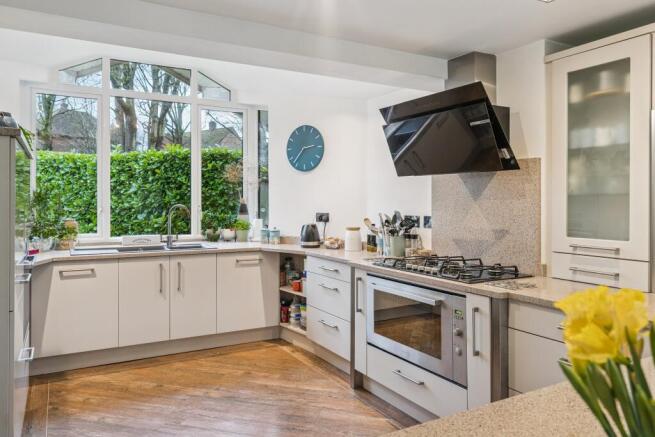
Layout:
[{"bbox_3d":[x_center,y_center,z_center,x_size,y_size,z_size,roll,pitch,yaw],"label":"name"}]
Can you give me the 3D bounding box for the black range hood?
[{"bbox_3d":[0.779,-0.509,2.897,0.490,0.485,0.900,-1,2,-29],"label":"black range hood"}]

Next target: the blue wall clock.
[{"bbox_3d":[-0.216,-0.690,4.500,0.455,0.455,0.045,1,1,34],"label":"blue wall clock"}]

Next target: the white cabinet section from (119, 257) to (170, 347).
[{"bbox_3d":[-1.654,0.678,4.023,0.397,0.720,0.570,-1,2,-29],"label":"white cabinet section"}]

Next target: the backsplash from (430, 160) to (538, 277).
[{"bbox_3d":[1.015,-0.021,3.045,0.025,0.683,0.920,-1,2,-29],"label":"backsplash"}]

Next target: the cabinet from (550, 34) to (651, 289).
[{"bbox_3d":[1.526,-0.264,2.385,0.360,1.200,0.492,-1,2,-29],"label":"cabinet"}]

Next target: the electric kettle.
[{"bbox_3d":[-0.160,0.162,4.398,0.190,0.235,0.165,0,1,31],"label":"electric kettle"}]

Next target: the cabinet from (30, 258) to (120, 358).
[{"bbox_3d":[-2.090,0.687,3.800,0.600,0.715,0.570,-1,1,-28],"label":"cabinet"}]

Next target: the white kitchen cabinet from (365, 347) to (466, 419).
[{"bbox_3d":[0.723,0.982,2.854,0.520,0.220,0.900,-1,2,-29],"label":"white kitchen cabinet"}]

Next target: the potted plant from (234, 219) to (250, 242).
[{"bbox_3d":[-0.934,0.135,5.016,0.170,0.265,0.170,-1,1,-28],"label":"potted plant"}]

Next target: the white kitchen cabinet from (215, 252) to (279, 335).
[{"bbox_3d":[-0.863,0.677,4.499,0.613,0.725,0.560,-1,2,-29],"label":"white kitchen cabinet"}]

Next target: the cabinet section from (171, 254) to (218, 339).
[{"bbox_3d":[-1.305,0.675,4.220,0.404,0.720,0.570,-1,2,-29],"label":"cabinet section"}]

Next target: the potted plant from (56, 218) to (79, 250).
[{"bbox_3d":[-2.360,0.134,4.126,0.175,0.285,0.175,-1,2,-29],"label":"potted plant"}]

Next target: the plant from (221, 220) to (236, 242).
[{"bbox_3d":[-1.102,0.147,5.063,0.175,0.240,0.175,-1,1,-28],"label":"plant"}]

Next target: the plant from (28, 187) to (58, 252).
[{"bbox_3d":[-2.571,0.001,4.112,0.235,0.550,0.235,-1,2,-29],"label":"plant"}]

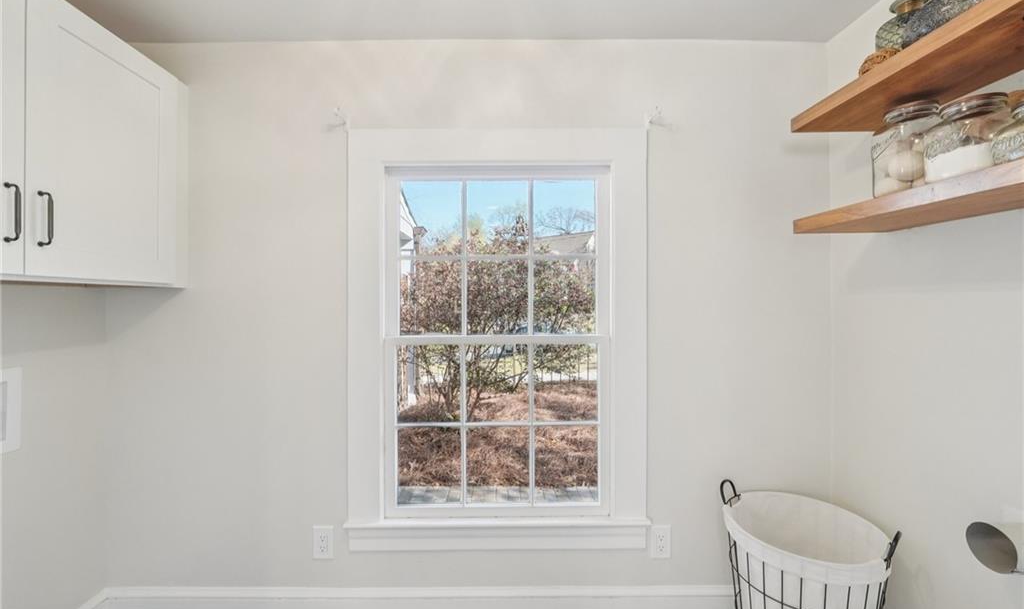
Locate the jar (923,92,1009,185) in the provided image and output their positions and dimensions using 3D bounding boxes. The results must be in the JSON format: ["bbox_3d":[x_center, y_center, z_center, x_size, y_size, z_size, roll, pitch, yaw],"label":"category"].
[{"bbox_3d":[0.965,-0.344,0.885,0.120,0.160,0.120,0,0,0],"label":"jar"}]

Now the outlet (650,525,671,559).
[{"bbox_3d":[0.553,0.880,1.582,0.077,0.123,0.008,0,0,0],"label":"outlet"}]

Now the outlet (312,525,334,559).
[{"bbox_3d":[-0.699,0.881,1.582,0.077,0.123,0.008,0,0,0],"label":"outlet"}]

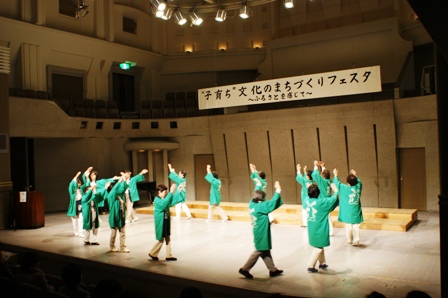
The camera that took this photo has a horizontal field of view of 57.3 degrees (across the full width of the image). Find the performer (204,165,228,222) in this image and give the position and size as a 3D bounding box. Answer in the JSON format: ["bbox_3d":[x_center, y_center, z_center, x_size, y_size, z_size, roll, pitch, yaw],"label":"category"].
[{"bbox_3d":[-0.265,1.367,12.859,0.620,1.763,0.500,-2,-1,26],"label":"performer"}]

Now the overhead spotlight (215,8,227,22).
[{"bbox_3d":[-0.092,-3.508,10.800,0.250,0.290,0.250,23,-16,-37],"label":"overhead spotlight"}]

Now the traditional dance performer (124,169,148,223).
[{"bbox_3d":[-2.803,1.489,13.000,0.850,1.680,0.500,-2,1,14],"label":"traditional dance performer"}]

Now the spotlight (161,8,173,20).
[{"bbox_3d":[-1.480,-3.474,10.600,0.250,0.290,0.250,25,-13,-25],"label":"spotlight"}]

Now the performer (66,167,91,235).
[{"bbox_3d":[-3.957,1.474,11.200,0.560,1.850,0.560,-2,0,28],"label":"performer"}]

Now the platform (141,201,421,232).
[{"bbox_3d":[1.143,2.058,13.371,9.162,0.297,1.870,-2,-1,32],"label":"platform"}]

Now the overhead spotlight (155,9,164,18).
[{"bbox_3d":[-1.837,-3.836,11.600,0.270,0.360,0.280,-3,-28,-49],"label":"overhead spotlight"}]

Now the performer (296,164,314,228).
[{"bbox_3d":[2.257,1.287,11.387,0.480,1.713,0.480,-3,-1,44],"label":"performer"}]

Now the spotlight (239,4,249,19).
[{"bbox_3d":[0.504,-3.546,10.600,0.250,0.290,0.250,-2,-16,7],"label":"spotlight"}]

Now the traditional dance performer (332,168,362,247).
[{"bbox_3d":[2.747,1.266,9.122,0.550,1.665,0.480,-2,-1,-25],"label":"traditional dance performer"}]

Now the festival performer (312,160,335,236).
[{"bbox_3d":[2.534,1.242,10.400,0.520,1.900,0.580,-2,1,-37],"label":"festival performer"}]

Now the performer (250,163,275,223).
[{"bbox_3d":[1.144,1.308,12.200,0.650,1.800,0.520,-2,1,34],"label":"performer"}]

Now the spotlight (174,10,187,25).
[{"bbox_3d":[-1.281,-3.836,12.000,0.280,0.370,0.270,-33,-13,23],"label":"spotlight"}]

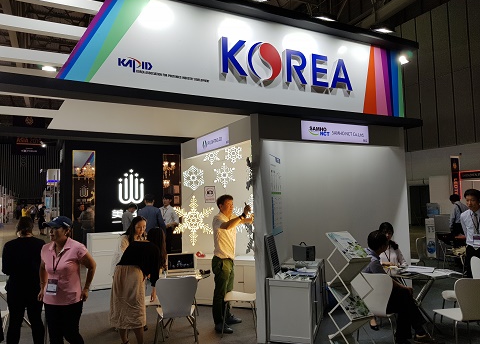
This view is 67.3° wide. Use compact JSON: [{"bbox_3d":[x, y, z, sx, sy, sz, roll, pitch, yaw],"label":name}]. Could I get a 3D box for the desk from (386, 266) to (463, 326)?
[{"bbox_3d":[2.260,1.594,4.389,0.820,0.740,0.800,0,-4,-27],"label":"desk"}]

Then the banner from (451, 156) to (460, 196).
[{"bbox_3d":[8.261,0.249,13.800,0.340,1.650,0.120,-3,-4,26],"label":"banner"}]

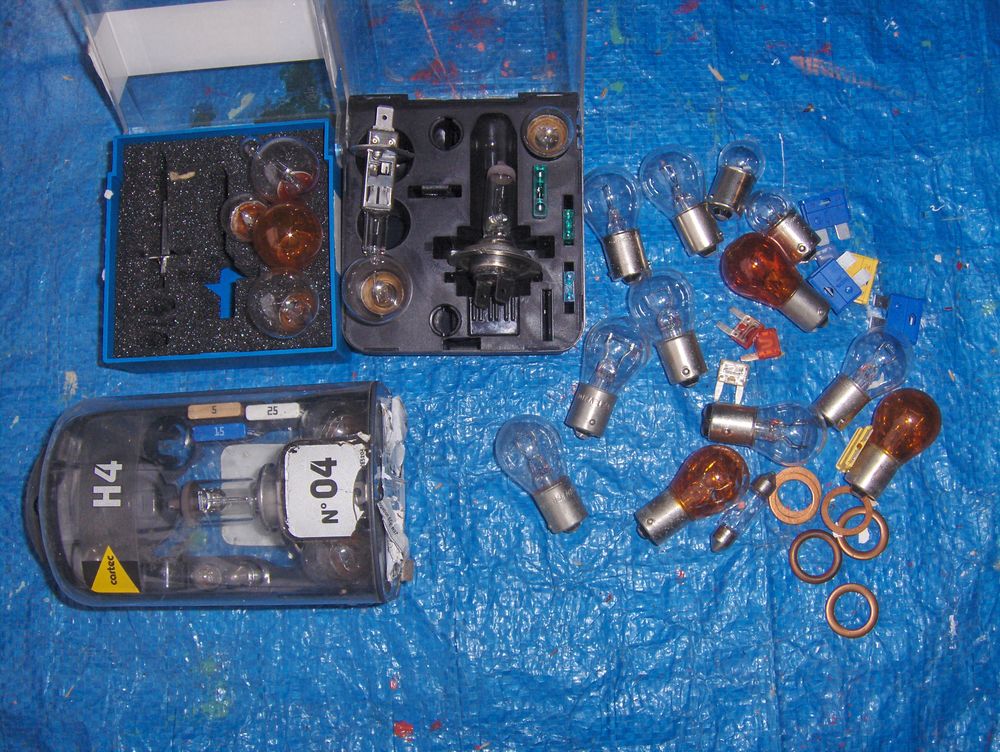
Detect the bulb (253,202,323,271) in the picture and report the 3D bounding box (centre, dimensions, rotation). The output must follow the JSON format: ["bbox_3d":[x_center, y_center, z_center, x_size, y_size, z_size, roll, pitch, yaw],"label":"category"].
[{"bbox_3d":[-0.081,-0.051,0.402,0.026,0.051,0.026,-2,79,2],"label":"bulb"}]

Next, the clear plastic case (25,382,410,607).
[{"bbox_3d":[-0.104,0.048,0.392,0.128,0.060,0.078,-2,79,2],"label":"clear plastic case"}]

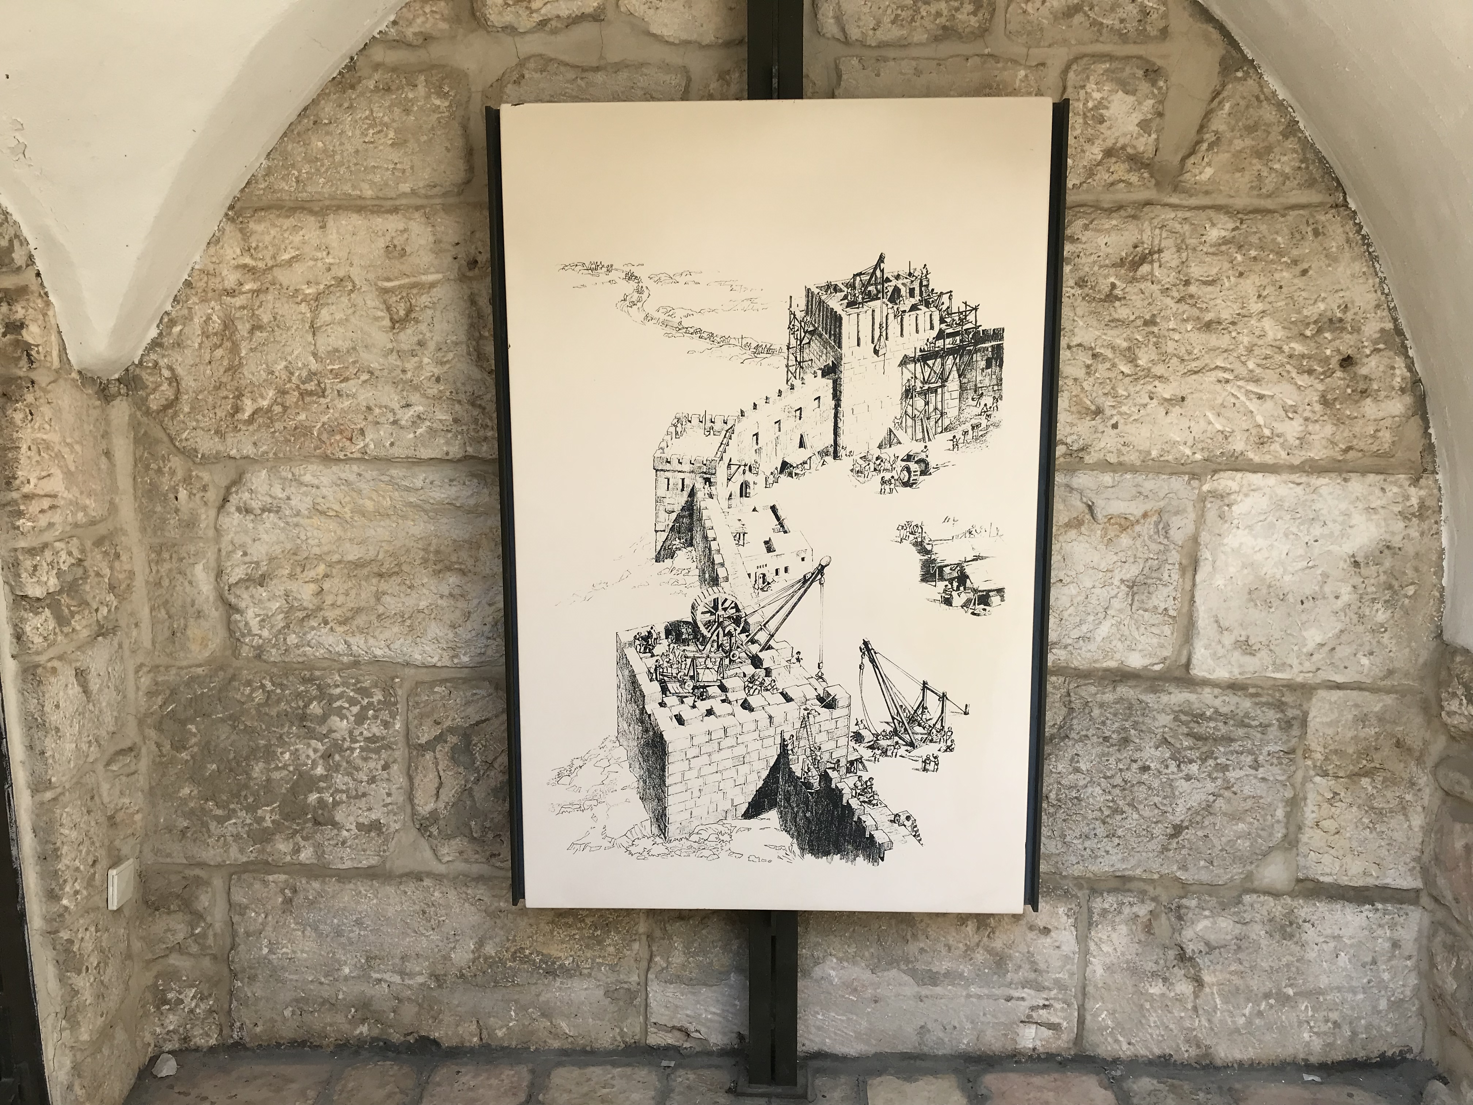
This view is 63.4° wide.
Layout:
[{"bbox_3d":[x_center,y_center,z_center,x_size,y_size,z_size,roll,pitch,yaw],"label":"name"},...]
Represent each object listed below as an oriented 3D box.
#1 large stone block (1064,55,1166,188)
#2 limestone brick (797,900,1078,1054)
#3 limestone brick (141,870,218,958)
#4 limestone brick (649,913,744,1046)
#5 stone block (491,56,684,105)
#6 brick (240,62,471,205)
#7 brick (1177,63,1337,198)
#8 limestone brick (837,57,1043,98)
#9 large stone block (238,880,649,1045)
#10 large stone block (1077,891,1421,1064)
[{"bbox_3d":[0.732,-0.838,2.386,0.198,0.249,0.200,0,9,2],"label":"large stone block"},{"bbox_3d":[0.422,0.897,2.667,0.636,0.376,0.200,0,9,2],"label":"limestone brick"},{"bbox_3d":[-1.222,0.784,2.680,0.175,0.212,0.150,0,9,2],"label":"limestone brick"},{"bbox_3d":[-0.070,0.892,2.683,0.248,0.378,0.200,0,9,2],"label":"limestone brick"},{"bbox_3d":[-0.286,-0.848,2.420,0.396,0.261,0.200,0,9,2],"label":"stone block"},{"bbox_3d":[-0.749,-0.839,2.437,0.459,0.257,0.200,0,9,2],"label":"brick"},{"bbox_3d":[1.007,-0.823,2.379,0.312,0.246,0.200,0,9,2],"label":"brick"},{"bbox_3d":[0.396,-0.841,2.397,0.404,0.257,0.200,0,9,2],"label":"limestone brick"},{"bbox_3d":[-0.658,0.883,2.701,0.915,0.405,0.200,0,9,2],"label":"large stone block"},{"bbox_3d":[1.109,0.896,2.643,0.717,0.388,0.200,0,9,2],"label":"large stone block"}]

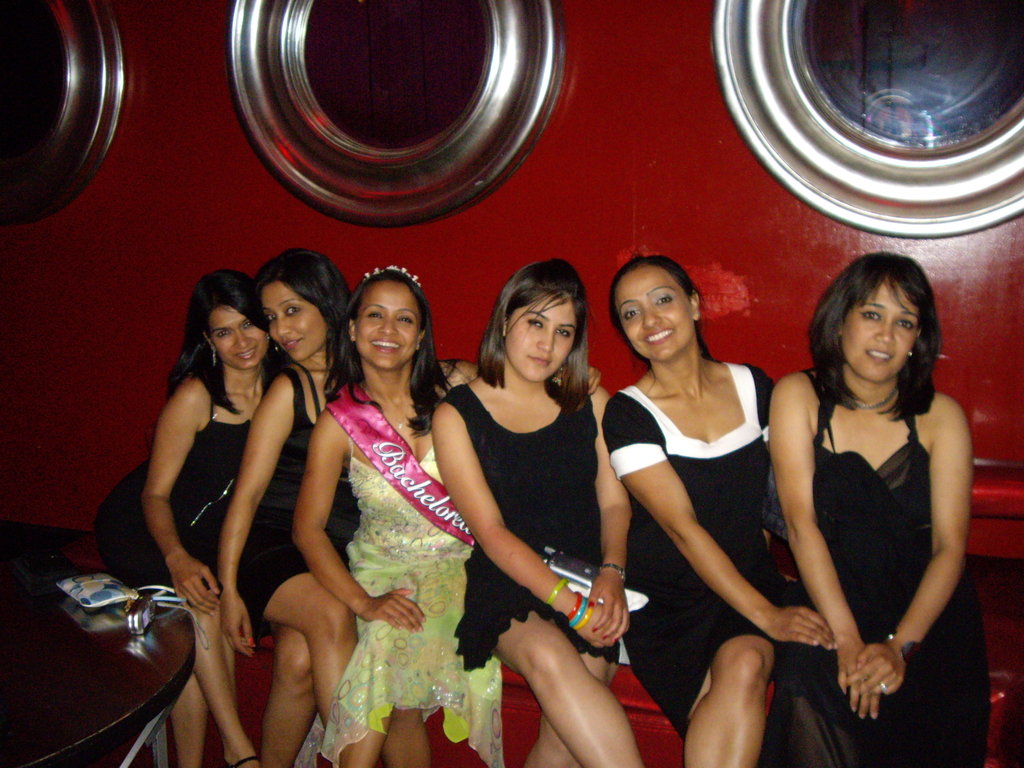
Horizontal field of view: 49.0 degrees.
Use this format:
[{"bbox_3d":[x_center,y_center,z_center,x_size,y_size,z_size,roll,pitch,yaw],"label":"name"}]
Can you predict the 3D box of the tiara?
[{"bbox_3d":[-0.255,-0.226,2.380,0.130,0.058,0.075,7,-4,-6],"label":"tiara"}]

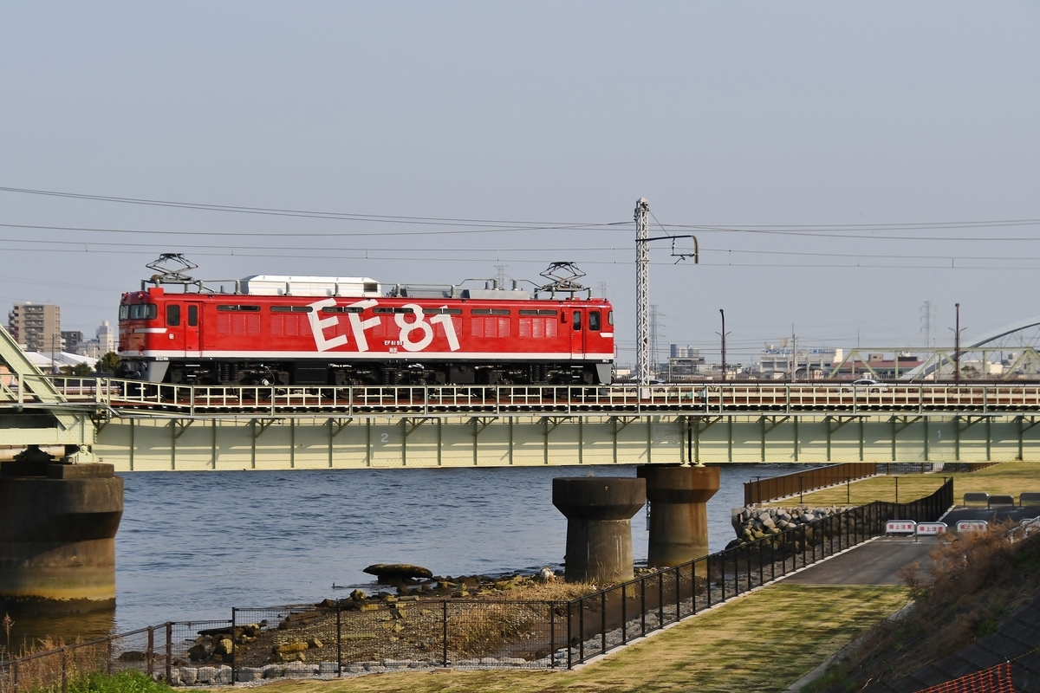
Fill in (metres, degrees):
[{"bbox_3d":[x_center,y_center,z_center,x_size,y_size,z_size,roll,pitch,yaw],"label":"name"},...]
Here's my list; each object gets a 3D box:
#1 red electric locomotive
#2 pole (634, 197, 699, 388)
[{"bbox_3d":[-4.930,-0.540,101.360,18.500,4.630,2.900,0,-1,-30],"label":"red electric locomotive"},{"bbox_3d":[5.290,-1.750,107.760,0.420,7.300,3.750,0,-1,-30],"label":"pole"}]

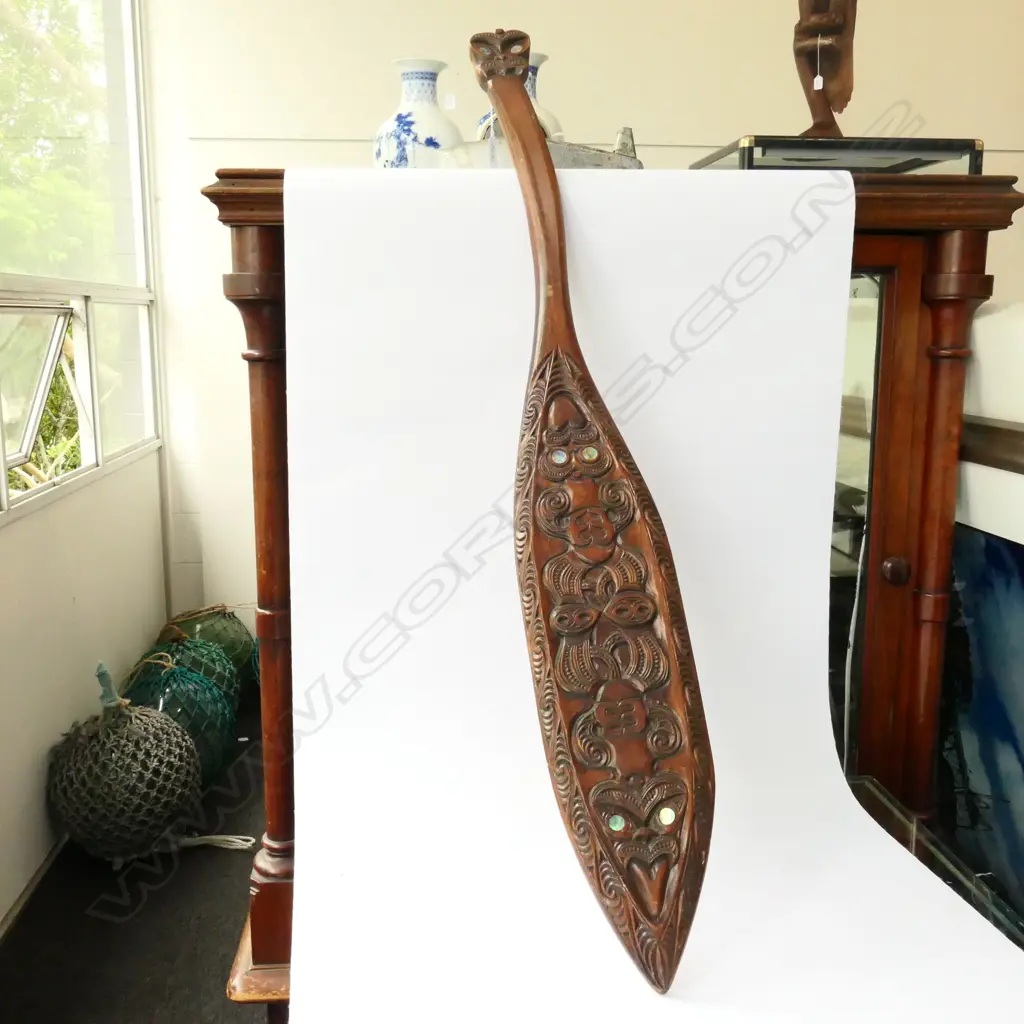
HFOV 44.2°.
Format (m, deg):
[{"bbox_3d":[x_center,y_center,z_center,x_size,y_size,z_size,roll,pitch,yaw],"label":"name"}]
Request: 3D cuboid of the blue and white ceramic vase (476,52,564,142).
[{"bbox_3d":[0.014,-0.593,1.995,0.147,0.255,0.147,0,9,0],"label":"blue and white ceramic vase"}]

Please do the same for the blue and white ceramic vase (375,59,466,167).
[{"bbox_3d":[-0.150,-0.598,2.035,0.147,0.255,0.147,0,9,0],"label":"blue and white ceramic vase"}]

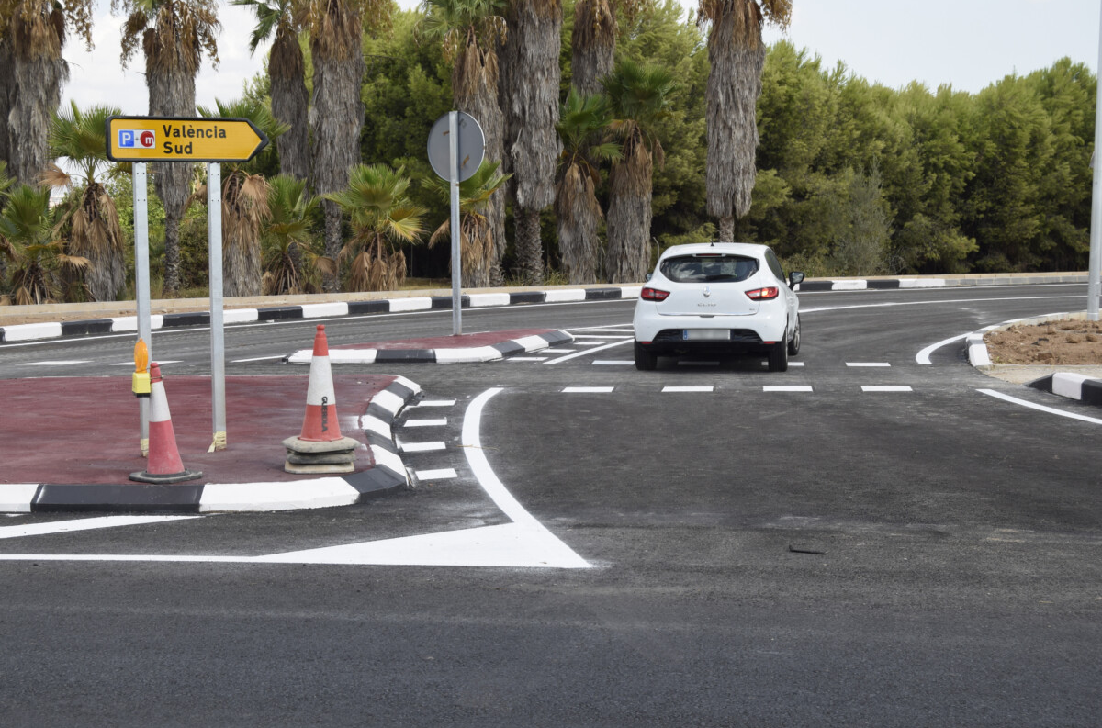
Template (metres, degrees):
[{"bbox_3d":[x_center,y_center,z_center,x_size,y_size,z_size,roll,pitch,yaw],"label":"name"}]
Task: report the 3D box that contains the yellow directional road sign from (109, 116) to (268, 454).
[{"bbox_3d":[-2.407,-0.517,12.296,1.200,2.218,0.100,-4,5,-39],"label":"yellow directional road sign"}]

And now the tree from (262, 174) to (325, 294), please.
[{"bbox_3d":[-5.348,-2.708,38.203,1.359,2.515,1.359,-1,4,-8],"label":"tree"}]

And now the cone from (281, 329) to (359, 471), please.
[{"bbox_3d":[-1.423,0.205,11.288,0.460,0.890,0.460,-1,4,-7],"label":"cone"}]

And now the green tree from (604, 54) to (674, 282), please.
[{"bbox_3d":[2.129,-4.745,45.074,1.721,5.506,1.721,0,4,3],"label":"green tree"}]

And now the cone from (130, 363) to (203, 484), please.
[{"bbox_3d":[-2.290,0.339,10.888,0.425,0.700,0.420,-5,4,-12],"label":"cone"}]

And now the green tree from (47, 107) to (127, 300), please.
[{"bbox_3d":[-9.052,-3.188,35.860,1.602,3.847,1.602,-1,4,-14],"label":"green tree"}]

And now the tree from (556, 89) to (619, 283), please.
[{"bbox_3d":[0.884,-4.332,44.803,1.575,4.732,1.575,0,4,1],"label":"tree"}]

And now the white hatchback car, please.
[{"bbox_3d":[2.038,-0.744,21.765,1.800,1.445,4.060,1,4,10],"label":"white hatchback car"}]

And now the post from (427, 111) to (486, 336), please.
[{"bbox_3d":[-1.257,-1.846,24.330,0.910,2.987,0.110,2,5,32],"label":"post"}]

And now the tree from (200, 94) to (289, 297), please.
[{"bbox_3d":[-6.199,-3.338,36.852,1.812,3.977,1.812,-1,4,-9],"label":"tree"}]

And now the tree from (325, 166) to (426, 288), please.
[{"bbox_3d":[-3.759,-2.970,39.888,2.199,2.777,2.199,-1,4,-5],"label":"tree"}]

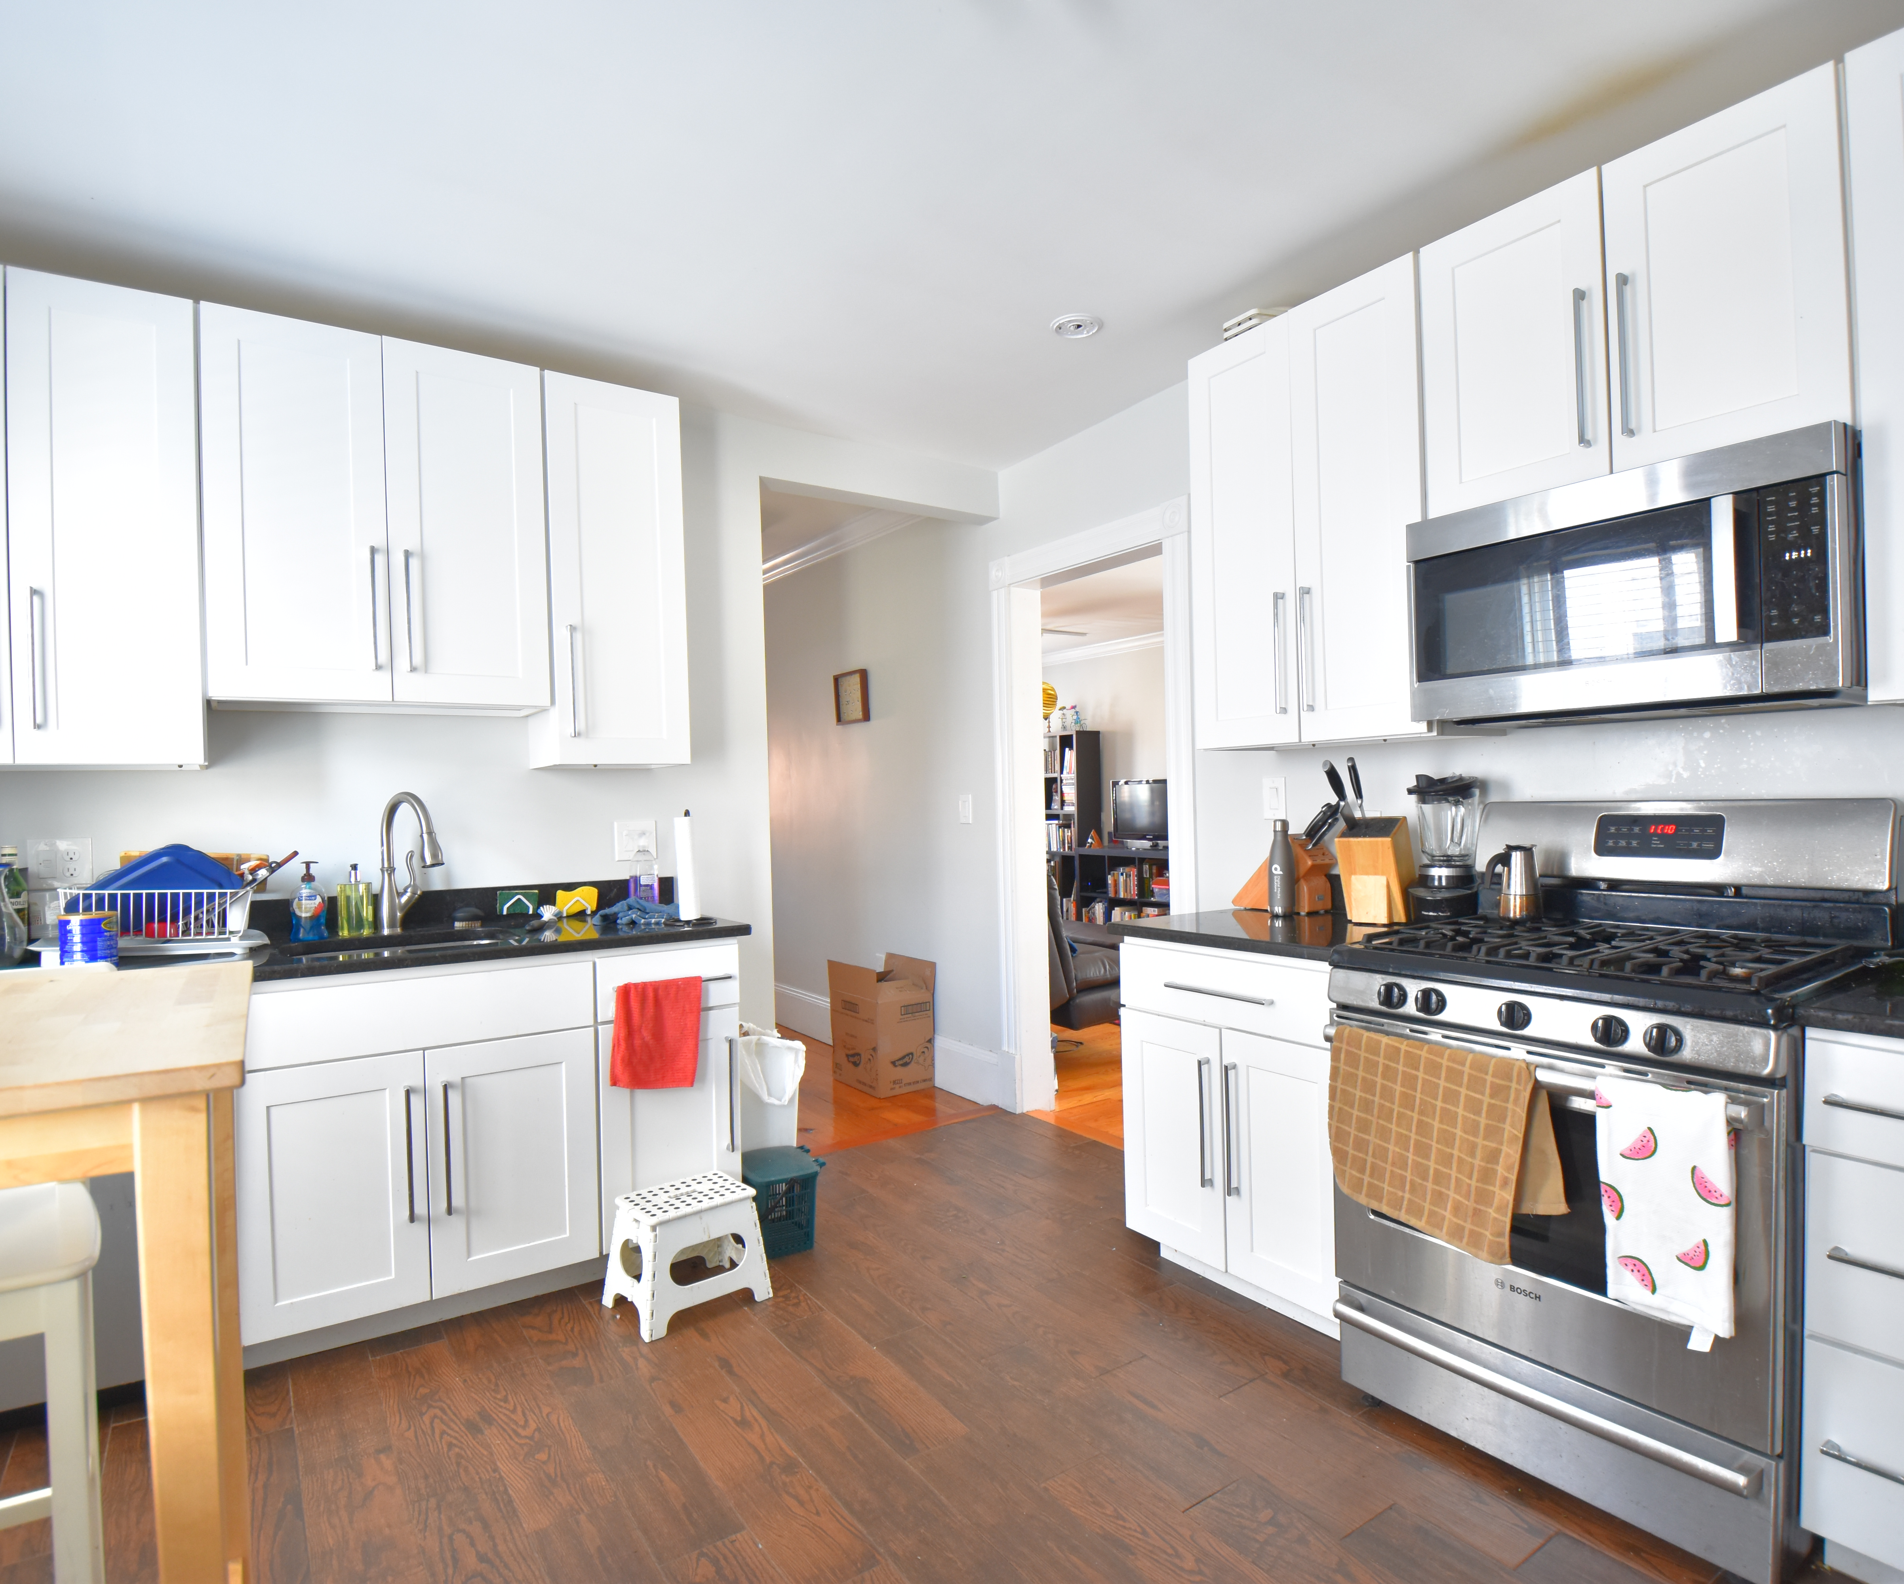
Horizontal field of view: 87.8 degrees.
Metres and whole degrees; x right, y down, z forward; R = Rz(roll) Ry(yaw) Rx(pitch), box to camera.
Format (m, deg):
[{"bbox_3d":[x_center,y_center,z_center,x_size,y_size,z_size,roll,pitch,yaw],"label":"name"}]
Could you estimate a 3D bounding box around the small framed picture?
[{"bbox_3d":[-0.491,-0.468,4.869,0.035,0.245,0.275,-1,-1,-37],"label":"small framed picture"}]

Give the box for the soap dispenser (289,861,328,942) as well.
[{"bbox_3d":[-1.728,0.296,2.665,0.085,0.212,0.055,-1,-1,-31],"label":"soap dispenser"}]

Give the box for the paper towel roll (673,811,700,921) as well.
[{"bbox_3d":[-0.733,0.212,2.755,0.056,0.287,0.056,-1,0,0],"label":"paper towel roll"}]

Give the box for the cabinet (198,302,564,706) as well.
[{"bbox_3d":[-1.518,-0.689,2.661,0.760,0.925,0.340,-1,0,-31],"label":"cabinet"}]

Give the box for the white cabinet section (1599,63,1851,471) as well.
[{"bbox_3d":[1.527,-0.931,1.913,0.330,0.610,0.350,-1,0,-38],"label":"white cabinet section"}]

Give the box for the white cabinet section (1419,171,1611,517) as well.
[{"bbox_3d":[1.295,-0.922,2.188,0.320,0.606,0.376,-1,0,-38],"label":"white cabinet section"}]

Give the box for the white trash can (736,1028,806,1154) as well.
[{"bbox_3d":[-0.650,1.048,3.173,0.280,0.500,0.310,-1,-1,-31],"label":"white trash can"}]

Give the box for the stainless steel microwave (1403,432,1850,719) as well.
[{"bbox_3d":[1.391,-0.379,2.033,0.391,0.442,0.736,-1,0,-38],"label":"stainless steel microwave"}]

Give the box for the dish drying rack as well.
[{"bbox_3d":[-1.884,0.311,2.365,0.410,0.165,0.310,-1,-1,-31],"label":"dish drying rack"}]

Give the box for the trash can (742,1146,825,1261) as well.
[{"bbox_3d":[-0.493,1.160,2.800,0.175,0.235,0.230,-1,0,-31],"label":"trash can"}]

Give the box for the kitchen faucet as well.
[{"bbox_3d":[-1.460,0.190,2.665,0.240,0.396,0.095,-2,0,36],"label":"kitchen faucet"}]

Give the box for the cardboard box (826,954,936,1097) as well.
[{"bbox_3d":[-0.305,1.011,4.335,0.270,0.535,0.375,-1,0,-34],"label":"cardboard box"}]

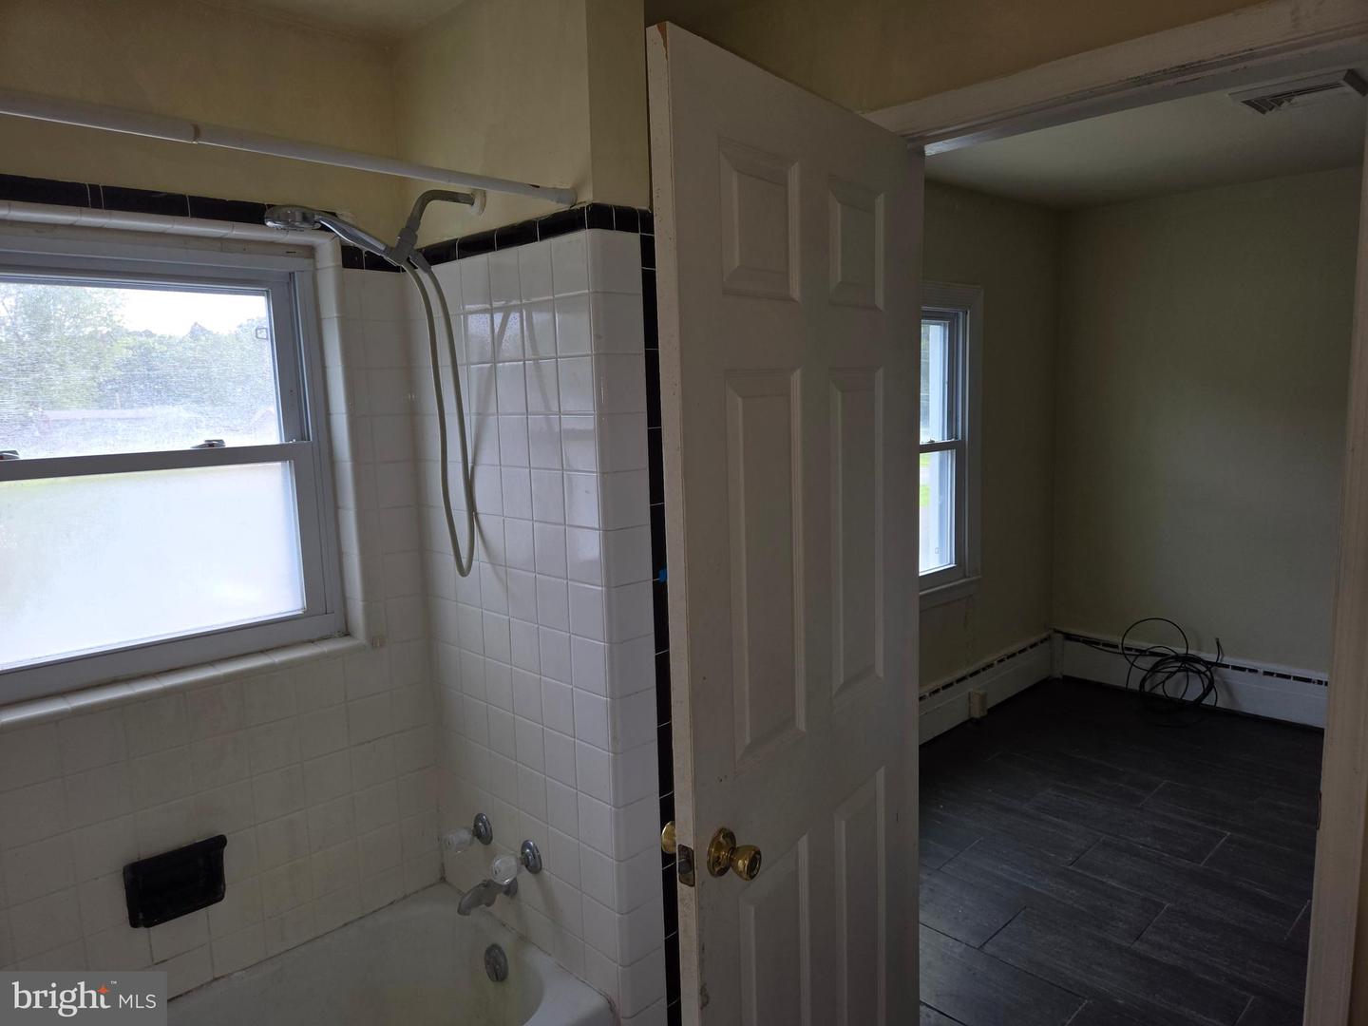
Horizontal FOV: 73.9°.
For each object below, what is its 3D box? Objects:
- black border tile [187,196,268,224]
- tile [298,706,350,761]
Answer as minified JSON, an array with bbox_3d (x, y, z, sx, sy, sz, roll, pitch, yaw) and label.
[{"bbox_3d":[-0.924,-0.614,1.842,0.150,0.045,0.012,-9,10,-44],"label":"black border tile"},{"bbox_3d":[-0.835,0.507,2.106,0.109,0.109,0.009,-9,10,-43],"label":"tile"}]

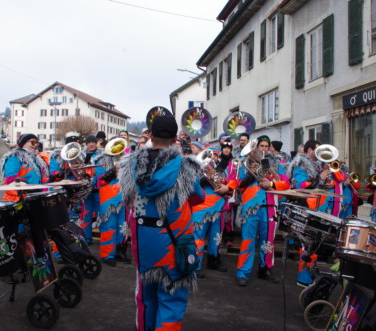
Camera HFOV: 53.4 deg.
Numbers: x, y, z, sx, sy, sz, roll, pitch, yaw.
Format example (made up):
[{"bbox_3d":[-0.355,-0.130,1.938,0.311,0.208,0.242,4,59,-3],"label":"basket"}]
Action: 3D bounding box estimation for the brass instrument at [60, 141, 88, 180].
[{"bbox_3d":[-1.398,-0.031,4.650,0.280,0.300,0.560,0,-34,4],"label":"brass instrument"}]

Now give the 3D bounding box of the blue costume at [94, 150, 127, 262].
[{"bbox_3d":[-1.022,0.572,5.100,0.540,1.480,0.400,1,1,-7],"label":"blue costume"}]

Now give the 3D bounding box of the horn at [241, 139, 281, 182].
[{"bbox_3d":[0.835,-0.046,4.280,0.580,0.290,0.270,44,-15,-16],"label":"horn"}]

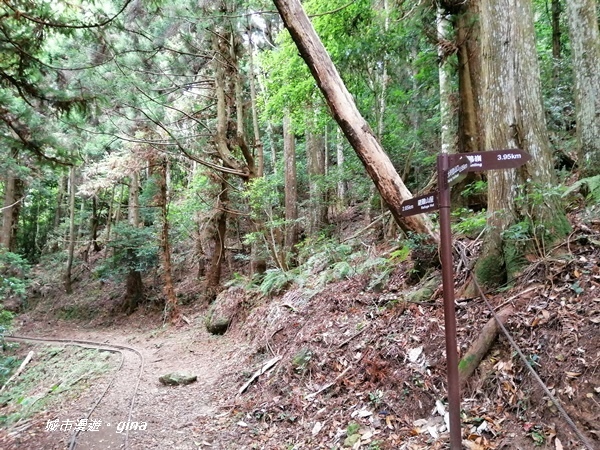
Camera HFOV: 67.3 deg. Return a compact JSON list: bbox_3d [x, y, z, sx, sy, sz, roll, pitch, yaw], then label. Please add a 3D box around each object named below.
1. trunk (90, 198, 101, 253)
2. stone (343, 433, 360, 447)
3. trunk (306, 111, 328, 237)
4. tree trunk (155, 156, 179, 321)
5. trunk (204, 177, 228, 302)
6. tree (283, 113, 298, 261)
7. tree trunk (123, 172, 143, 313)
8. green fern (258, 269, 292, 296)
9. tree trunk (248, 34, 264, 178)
[{"bbox_3d":[-9.528,-0.023,21.000,0.373,2.627,0.373,2,-7,-24],"label":"trunk"},{"bbox_3d":[0.469,1.951,4.100,0.155,0.090,0.140,-1,-7,6],"label":"stone"},{"bbox_3d":[0.582,-1.747,15.000,0.599,4.211,0.599,-1,-7,2],"label":"trunk"},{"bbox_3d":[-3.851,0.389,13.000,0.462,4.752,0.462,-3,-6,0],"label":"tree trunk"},{"bbox_3d":[-2.409,0.418,13.000,0.519,3.654,0.519,5,-7,-10],"label":"trunk"},{"bbox_3d":[-0.295,-1.289,14.000,0.419,4.743,0.419,-2,-7,-1],"label":"tree"},{"bbox_3d":[-5.575,0.582,15.000,0.499,4.671,0.499,2,-7,-20],"label":"tree trunk"},{"bbox_3d":[-0.489,1.148,9.000,0.679,0.500,0.650,0,-7,-3],"label":"green fern"},{"bbox_3d":[-1.255,-3.418,13.000,0.288,4.322,0.288,-4,-7,-5],"label":"tree trunk"}]

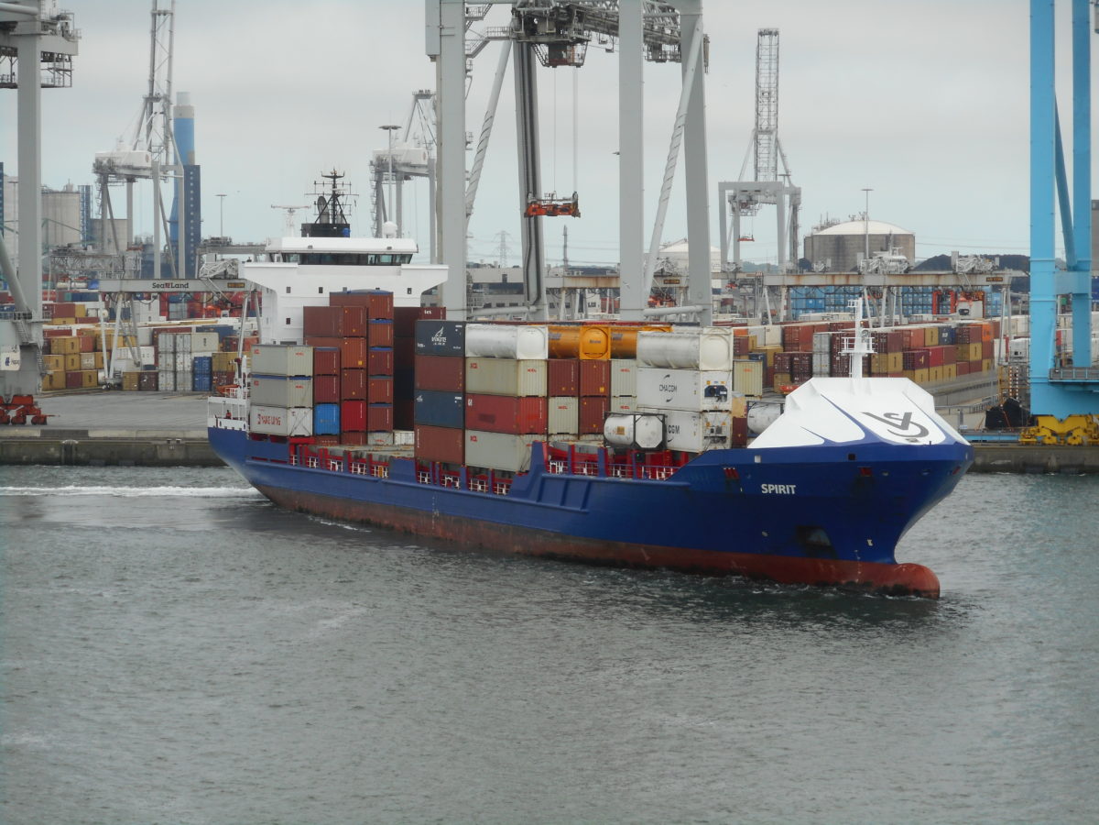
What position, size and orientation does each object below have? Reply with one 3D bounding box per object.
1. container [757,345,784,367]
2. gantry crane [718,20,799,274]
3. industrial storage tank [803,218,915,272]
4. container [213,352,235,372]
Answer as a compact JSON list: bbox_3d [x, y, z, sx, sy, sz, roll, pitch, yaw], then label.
[{"bbox_3d":[33.188,-8.351,644.197,2.440,2.900,12.190,0,2,15],"label":"container"},{"bbox_3d":[81.377,-92.145,1640.000,26.000,111.000,46.000,0,2,12],"label":"gantry crane"},{"bbox_3d":[165.902,-79.897,2270.000,57.000,45.000,57.000,0,2,15],"label":"industrial storage tank"},{"bbox_3d":[-48.780,-7.902,656.197,2.440,2.900,12.190,0,2,15],"label":"container"}]

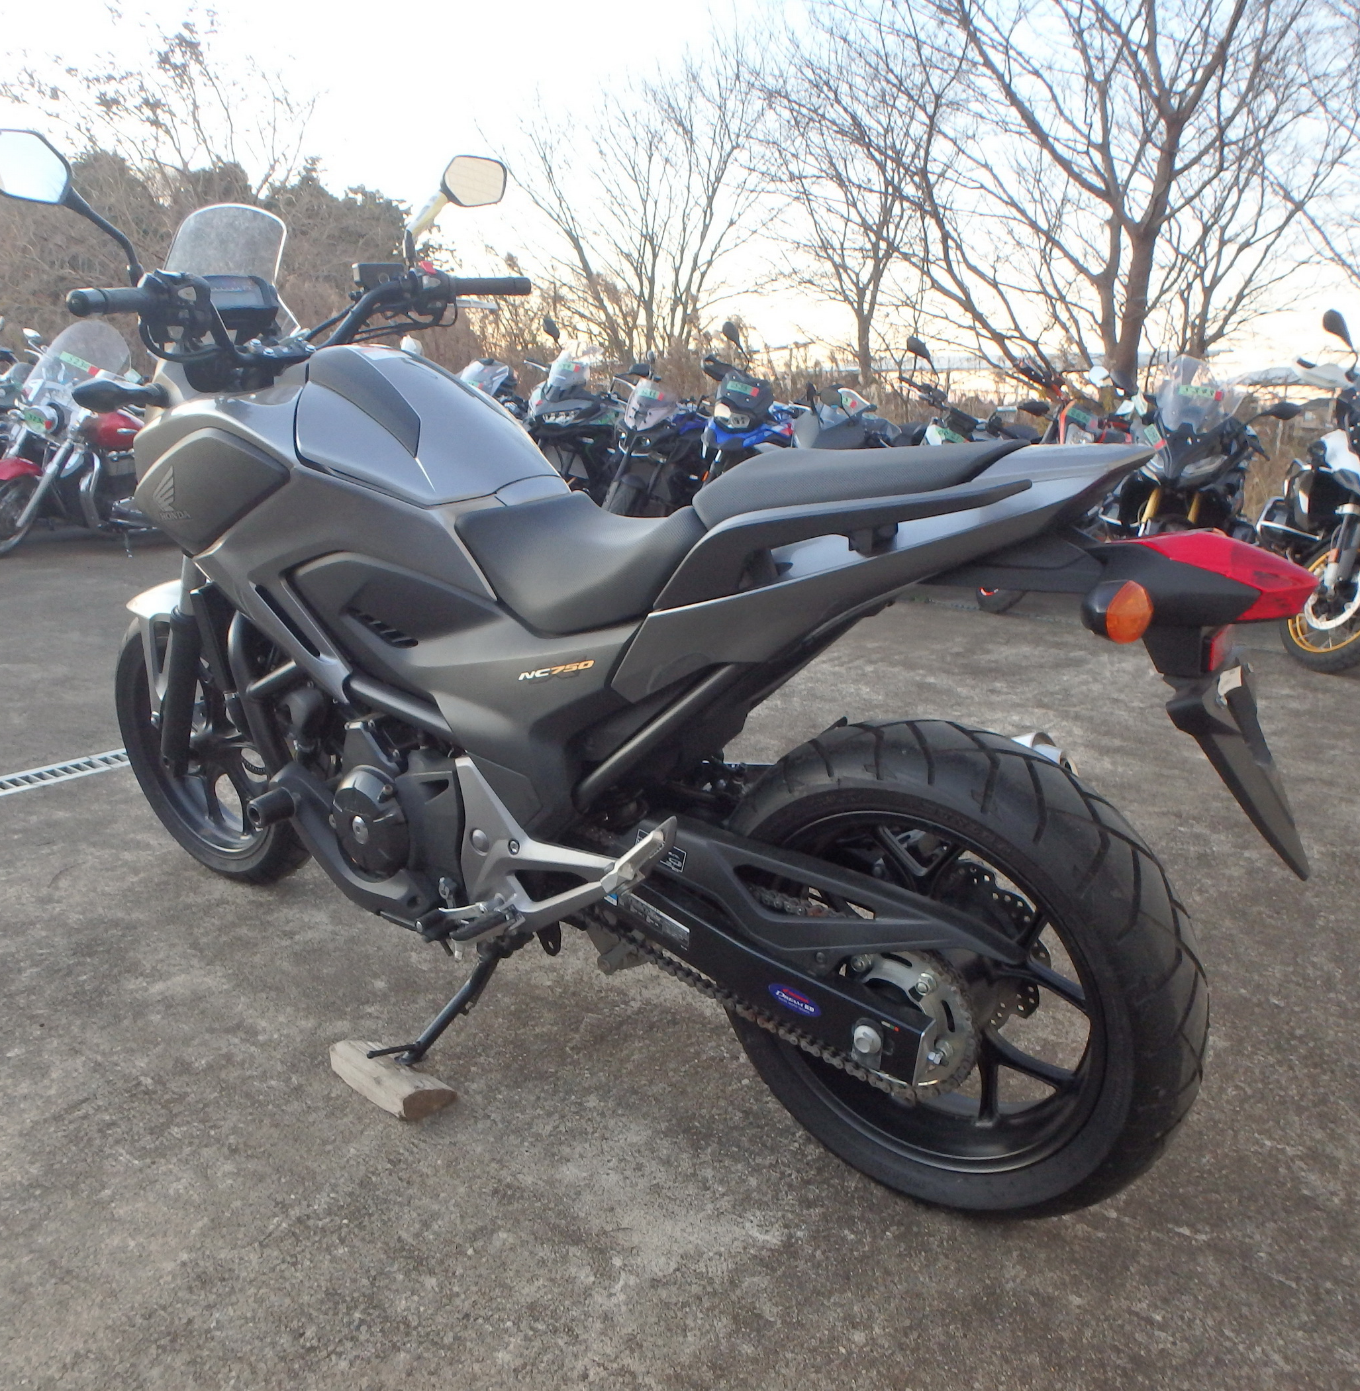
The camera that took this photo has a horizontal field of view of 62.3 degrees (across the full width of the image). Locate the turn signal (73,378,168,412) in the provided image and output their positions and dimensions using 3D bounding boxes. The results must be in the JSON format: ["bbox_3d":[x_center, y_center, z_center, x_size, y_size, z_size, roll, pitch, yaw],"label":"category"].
[{"bbox_3d":[-0.858,-0.459,1.729,0.060,0.052,0.130,11,23,35],"label":"turn signal"}]

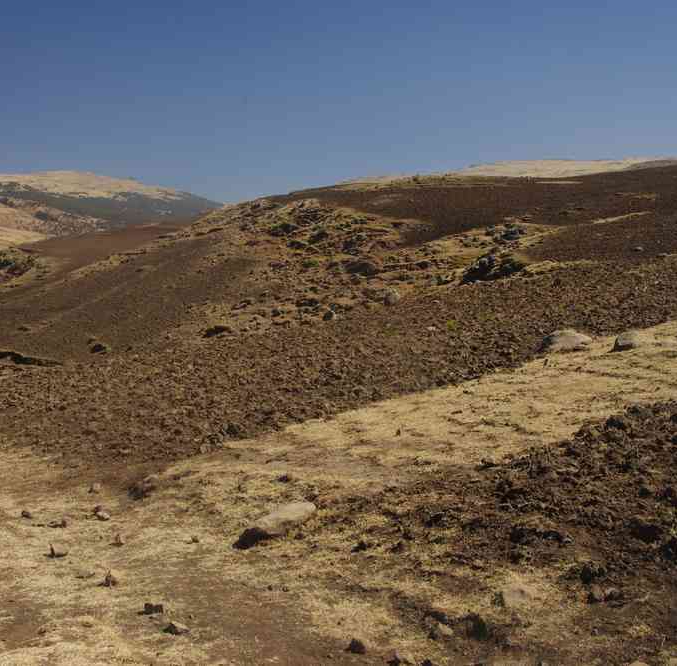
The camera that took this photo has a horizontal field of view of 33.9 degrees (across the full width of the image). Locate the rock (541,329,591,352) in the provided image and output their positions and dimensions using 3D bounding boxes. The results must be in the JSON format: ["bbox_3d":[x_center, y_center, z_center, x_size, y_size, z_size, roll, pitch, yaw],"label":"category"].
[{"bbox_3d":[4.220,0.139,20.500,0.900,0.400,0.650,0,3,0],"label":"rock"}]

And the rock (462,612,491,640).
[{"bbox_3d":[0.634,1.349,5.100,0.135,0.115,0.120,0,3,0],"label":"rock"}]

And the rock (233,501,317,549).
[{"bbox_3d":[-0.409,1.242,7.200,0.540,0.250,0.380,-1,4,-25],"label":"rock"}]

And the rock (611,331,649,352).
[{"bbox_3d":[5.393,0.157,20.500,0.680,0.370,0.550,0,3,0],"label":"rock"}]

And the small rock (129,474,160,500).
[{"bbox_3d":[-1.626,1.295,9.300,0.250,0.180,0.210,0,3,0],"label":"small rock"}]

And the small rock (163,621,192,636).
[{"bbox_3d":[-0.769,1.411,5.300,0.132,0.068,0.105,0,3,0],"label":"small rock"}]

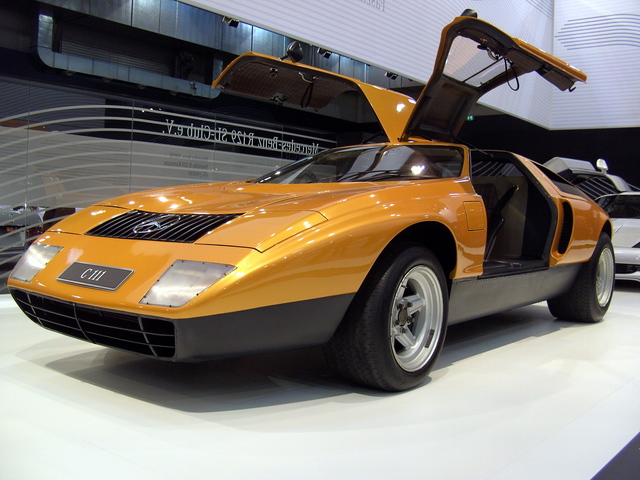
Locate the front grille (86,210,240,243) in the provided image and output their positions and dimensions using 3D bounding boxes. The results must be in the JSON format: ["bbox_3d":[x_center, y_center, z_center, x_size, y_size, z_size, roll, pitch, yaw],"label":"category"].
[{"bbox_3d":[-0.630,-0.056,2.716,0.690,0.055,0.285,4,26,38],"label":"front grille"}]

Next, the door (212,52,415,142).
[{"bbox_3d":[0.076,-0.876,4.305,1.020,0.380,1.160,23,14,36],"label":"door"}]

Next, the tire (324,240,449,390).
[{"bbox_3d":[0.283,0.299,2.724,0.270,0.565,0.565,4,3,37],"label":"tire"}]

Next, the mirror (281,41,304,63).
[{"bbox_3d":[-0.163,-1.144,4.147,0.120,0.135,0.110,4,3,38],"label":"mirror"}]

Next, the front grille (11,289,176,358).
[{"bbox_3d":[-0.831,0.294,2.493,1.030,0.175,0.080,4,28,38],"label":"front grille"}]

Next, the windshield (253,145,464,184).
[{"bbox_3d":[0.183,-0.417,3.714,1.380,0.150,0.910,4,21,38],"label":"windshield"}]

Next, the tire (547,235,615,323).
[{"bbox_3d":[1.853,0.261,4.822,0.320,0.600,0.600,4,3,38],"label":"tire"}]

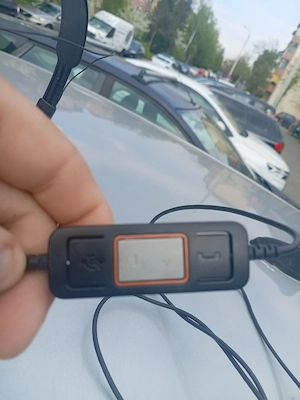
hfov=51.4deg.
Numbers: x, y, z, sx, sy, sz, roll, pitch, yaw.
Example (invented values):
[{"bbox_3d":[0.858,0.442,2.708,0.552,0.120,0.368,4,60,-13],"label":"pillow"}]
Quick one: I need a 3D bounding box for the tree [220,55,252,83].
[{"bbox_3d":[14.124,-21.311,52.150,5.500,6.700,5.500,26,24,0],"label":"tree"}]

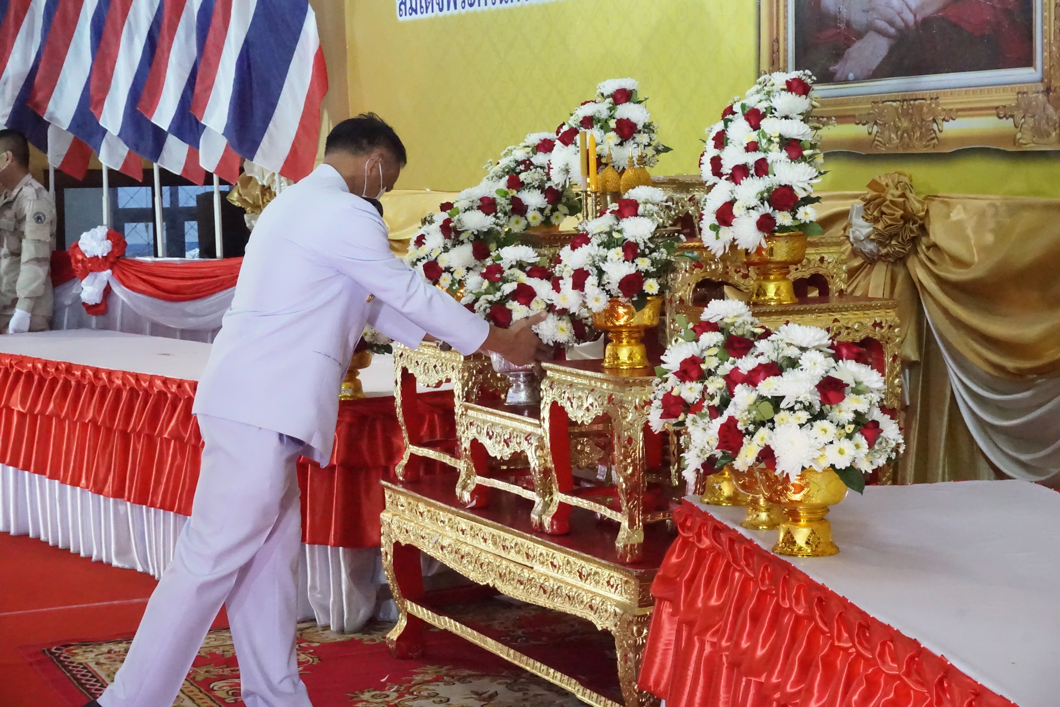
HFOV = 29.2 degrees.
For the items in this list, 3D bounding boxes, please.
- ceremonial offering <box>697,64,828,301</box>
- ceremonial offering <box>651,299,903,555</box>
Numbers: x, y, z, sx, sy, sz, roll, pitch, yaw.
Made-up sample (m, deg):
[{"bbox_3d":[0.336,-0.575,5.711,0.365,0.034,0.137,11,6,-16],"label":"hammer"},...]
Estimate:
[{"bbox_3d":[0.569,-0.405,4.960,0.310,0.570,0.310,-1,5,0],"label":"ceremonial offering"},{"bbox_3d":[0.483,0.138,3.920,0.450,0.460,0.460,-1,5,0],"label":"ceremonial offering"}]

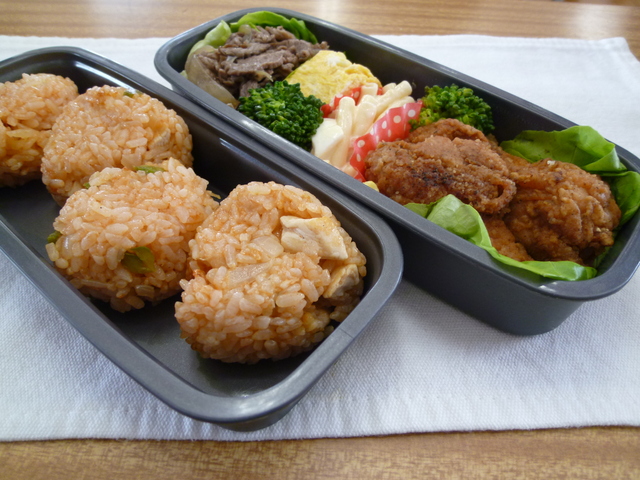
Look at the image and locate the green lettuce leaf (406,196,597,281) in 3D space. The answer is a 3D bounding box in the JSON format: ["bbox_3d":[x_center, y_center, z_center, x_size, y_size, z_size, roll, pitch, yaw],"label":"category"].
[{"bbox_3d":[0.058,0.003,0.155,0.063,0.023,0.025,34,57,24],"label":"green lettuce leaf"}]

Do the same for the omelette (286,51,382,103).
[{"bbox_3d":[0.005,-0.071,0.222,0.040,0.028,0.044,34,57,24],"label":"omelette"}]

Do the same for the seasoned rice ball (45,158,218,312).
[{"bbox_3d":[-0.062,-0.002,0.152,0.050,0.049,0.057,32,57,23],"label":"seasoned rice ball"}]

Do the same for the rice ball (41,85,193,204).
[{"bbox_3d":[-0.082,-0.038,0.182,0.053,0.047,0.059,32,57,23],"label":"rice ball"}]

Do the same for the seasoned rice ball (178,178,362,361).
[{"bbox_3d":[-0.015,0.009,0.143,0.057,0.051,0.064,32,57,23],"label":"seasoned rice ball"}]

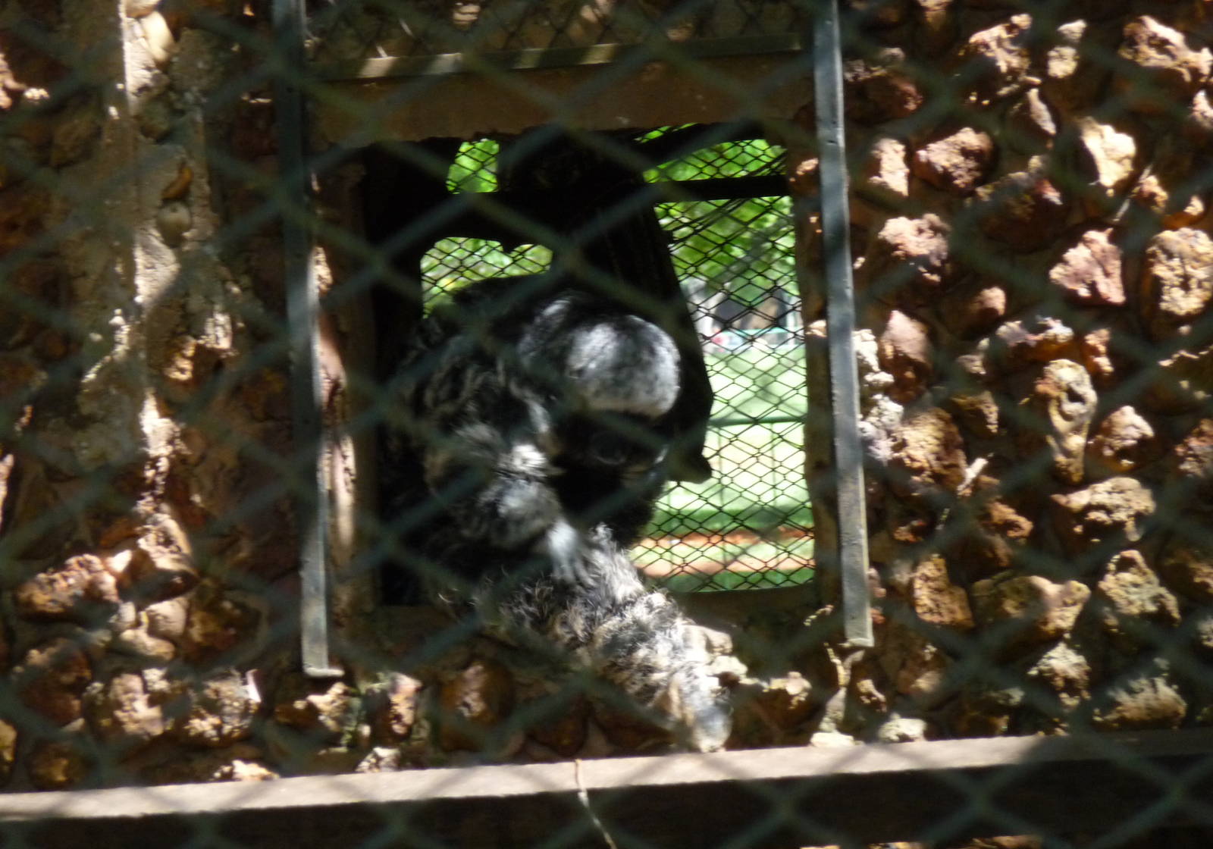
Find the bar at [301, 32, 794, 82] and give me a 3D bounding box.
[{"bbox_3d":[-0.035,-0.271,5.480,0.365,0.014,0.015,-3,1,7],"label":"bar"}]

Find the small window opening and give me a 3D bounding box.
[{"bbox_3d":[-0.013,-0.044,5.550,0.320,0.335,0.120,-3,1,7],"label":"small window opening"}]

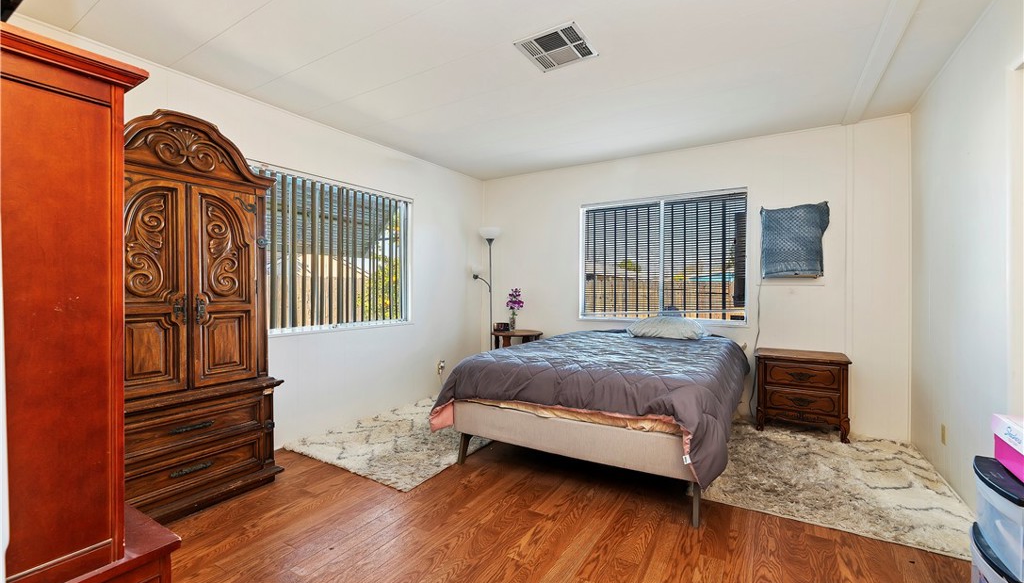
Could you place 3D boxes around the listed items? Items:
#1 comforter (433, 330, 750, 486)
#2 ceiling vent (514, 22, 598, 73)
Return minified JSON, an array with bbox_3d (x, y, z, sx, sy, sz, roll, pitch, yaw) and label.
[{"bbox_3d":[0.725,0.685,3.077,1.820,0.550,1.950,0,1,30],"label":"comforter"},{"bbox_3d":[0.247,-1.314,2.164,0.335,0.030,0.335,0,1,30],"label":"ceiling vent"}]

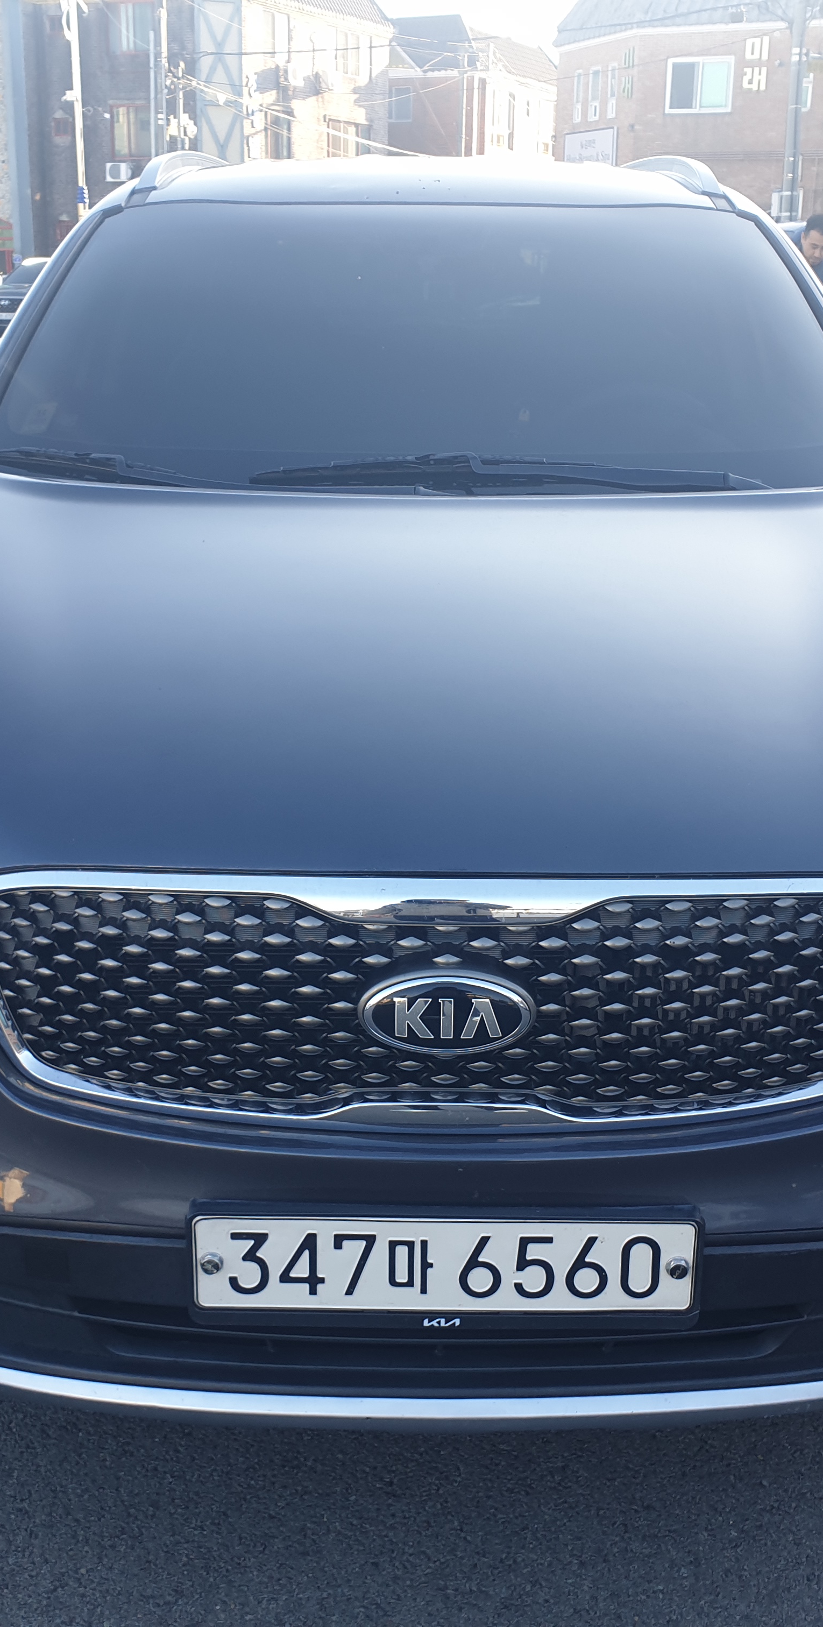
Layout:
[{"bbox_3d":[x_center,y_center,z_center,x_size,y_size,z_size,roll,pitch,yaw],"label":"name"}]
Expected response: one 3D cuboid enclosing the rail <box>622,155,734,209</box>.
[{"bbox_3d":[0.628,-1.630,4.327,0.110,0.115,1.880,1,18,0],"label":"rail"}]

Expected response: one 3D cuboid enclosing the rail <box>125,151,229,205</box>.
[{"bbox_3d":[-0.485,-1.624,4.202,0.110,0.130,2.150,1,19,0],"label":"rail"}]

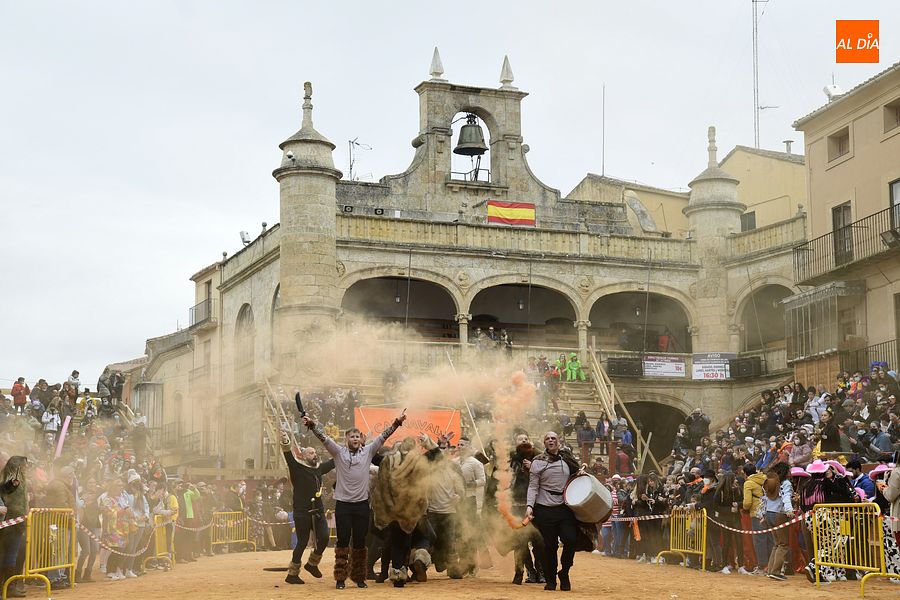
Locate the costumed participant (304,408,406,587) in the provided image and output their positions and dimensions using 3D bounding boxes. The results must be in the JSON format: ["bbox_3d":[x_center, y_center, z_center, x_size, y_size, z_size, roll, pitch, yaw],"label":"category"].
[{"bbox_3d":[-1.054,2.238,16.950,1.149,1.987,0.500,0,-8,0],"label":"costumed participant"}]

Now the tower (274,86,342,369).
[{"bbox_3d":[-4.988,-2.677,52.500,2.450,10.187,2.450,0,-8,0],"label":"tower"}]

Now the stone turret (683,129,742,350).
[{"bbox_3d":[10.218,-2.399,58.275,2.409,8.923,2.409,0,-8,0],"label":"stone turret"}]

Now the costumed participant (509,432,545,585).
[{"bbox_3d":[0.906,2.470,17.800,0.540,1.770,0.450,-1,-8,3],"label":"costumed participant"}]

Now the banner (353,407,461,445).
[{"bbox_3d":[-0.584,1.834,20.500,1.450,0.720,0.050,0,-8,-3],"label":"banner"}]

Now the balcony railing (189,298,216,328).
[{"bbox_3d":[-11.067,0.617,67.000,0.500,0.959,2.961,4,-9,-23],"label":"balcony railing"}]

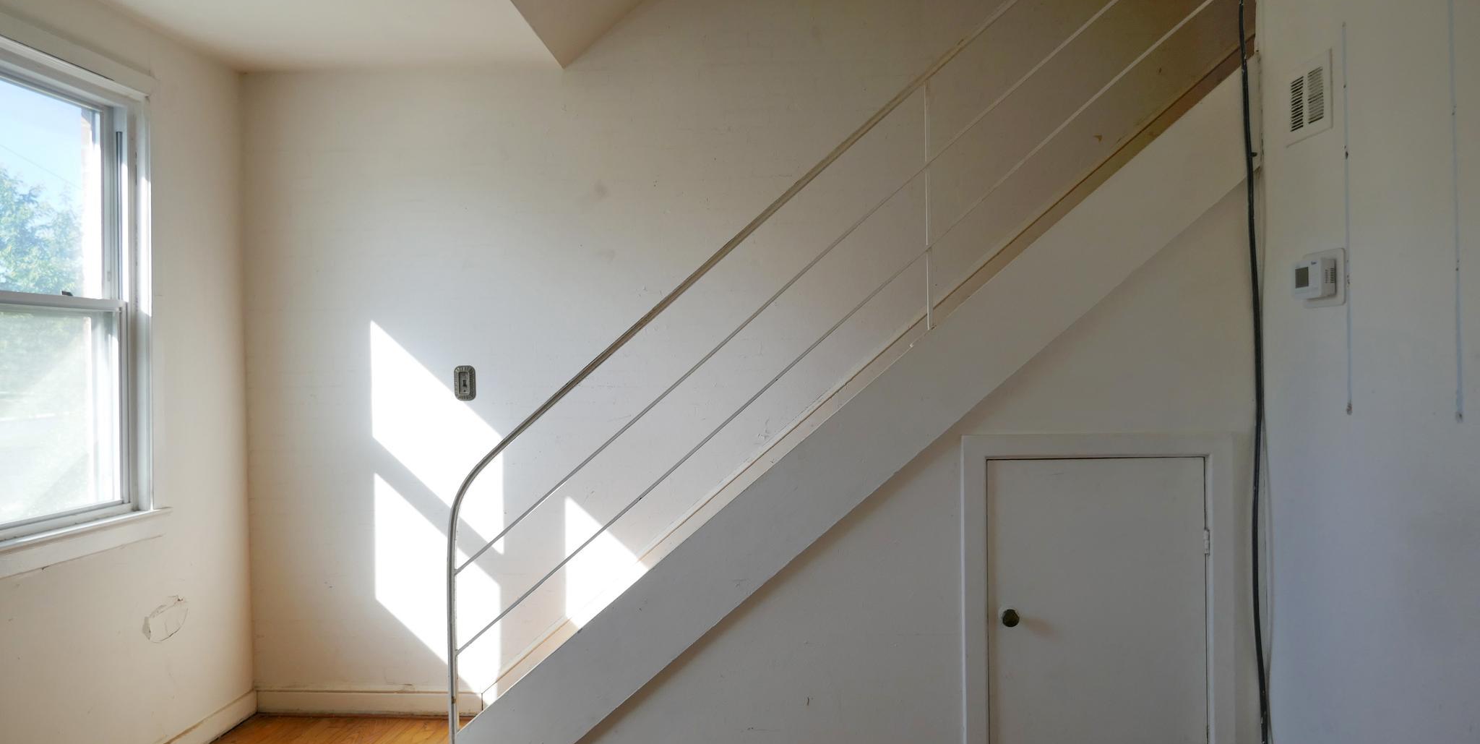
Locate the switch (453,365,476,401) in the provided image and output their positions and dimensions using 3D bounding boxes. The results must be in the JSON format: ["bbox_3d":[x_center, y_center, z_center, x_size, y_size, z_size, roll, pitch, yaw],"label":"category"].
[{"bbox_3d":[-1.057,0.045,3.947,0.083,0.134,0.016,-1,0,3],"label":"switch"}]

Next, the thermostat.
[{"bbox_3d":[1.431,-0.230,2.561,0.045,0.138,0.196,-1,0,3],"label":"thermostat"}]

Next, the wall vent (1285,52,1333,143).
[{"bbox_3d":[1.443,-0.693,2.623,0.015,0.195,0.236,-1,0,3],"label":"wall vent"}]

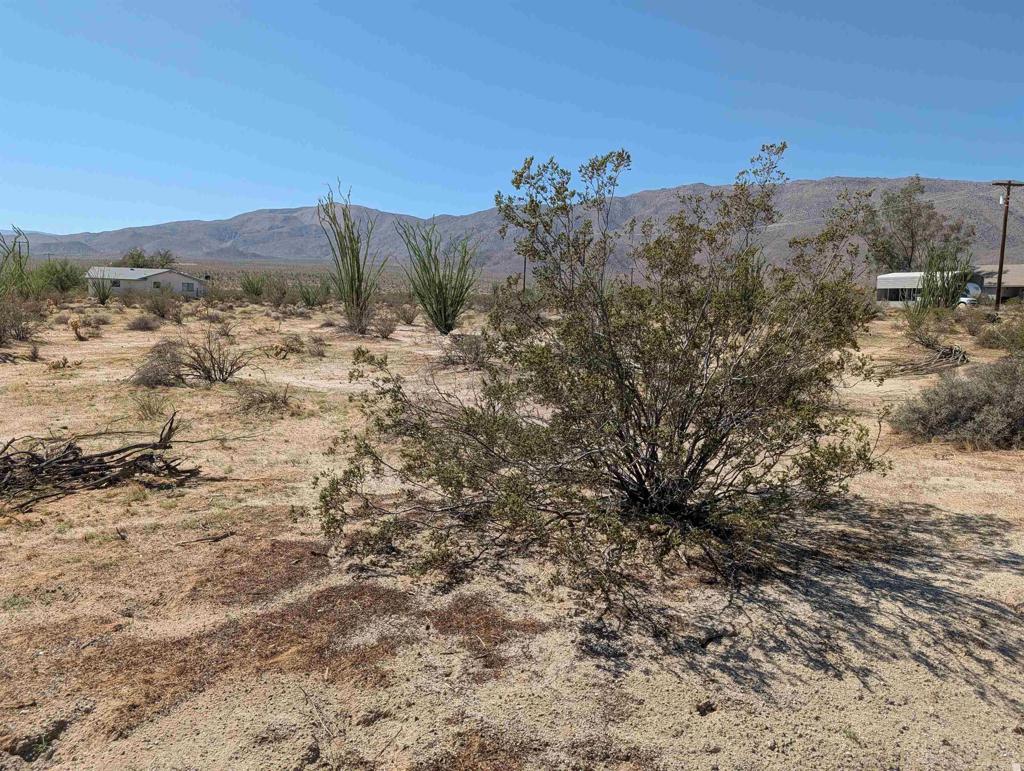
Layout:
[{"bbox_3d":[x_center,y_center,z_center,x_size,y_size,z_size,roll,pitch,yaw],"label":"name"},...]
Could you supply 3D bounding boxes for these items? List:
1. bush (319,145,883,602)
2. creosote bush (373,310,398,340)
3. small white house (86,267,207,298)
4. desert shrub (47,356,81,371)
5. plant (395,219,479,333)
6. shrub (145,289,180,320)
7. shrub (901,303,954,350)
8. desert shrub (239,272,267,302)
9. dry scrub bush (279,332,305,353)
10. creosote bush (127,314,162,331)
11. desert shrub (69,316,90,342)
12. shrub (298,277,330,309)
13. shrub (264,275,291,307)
[{"bbox_3d":[0.624,-0.354,4.801,3.650,2.500,2.700,1,8,0],"label":"bush"},{"bbox_3d":[-3.879,-1.870,21.800,0.785,0.952,0.746,-1,8,-10],"label":"creosote bush"},{"bbox_3d":[-55.190,-15.597,108.207,12.600,4.191,9.800,5,9,28],"label":"small white house"},{"bbox_3d":[-8.323,-0.410,13.200,0.520,0.226,0.416,-4,9,-32],"label":"desert shrub"},{"bbox_3d":[-2.515,-3.646,24.000,2.753,3.733,2.478,0,8,-6],"label":"plant"},{"bbox_3d":[-17.696,-4.101,36.000,1.636,1.572,1.472,-3,9,-26],"label":"shrub"},{"bbox_3d":[11.337,-1.610,19.400,1.272,1.270,1.081,5,9,30],"label":"shrub"},{"bbox_3d":[-21.159,-7.989,58.000,2.060,2.390,1.957,-2,9,-20],"label":"desert shrub"},{"bbox_3d":[-5.396,-1.052,17.400,0.608,0.475,0.547,-2,8,-17],"label":"dry scrub bush"},{"bbox_3d":[-12.760,-2.192,24.700,1.085,0.523,0.922,-3,9,-27],"label":"creosote bush"},{"bbox_3d":[-12.163,-1.605,20.000,0.489,0.657,0.416,-4,9,-31],"label":"desert shrub"},{"bbox_3d":[-12.972,-6.016,46.500,2.093,1.912,1.884,-2,8,-15],"label":"shrub"},{"bbox_3d":[-16.154,-6.544,49.000,1.633,2.158,1.551,-2,8,-18],"label":"shrub"}]

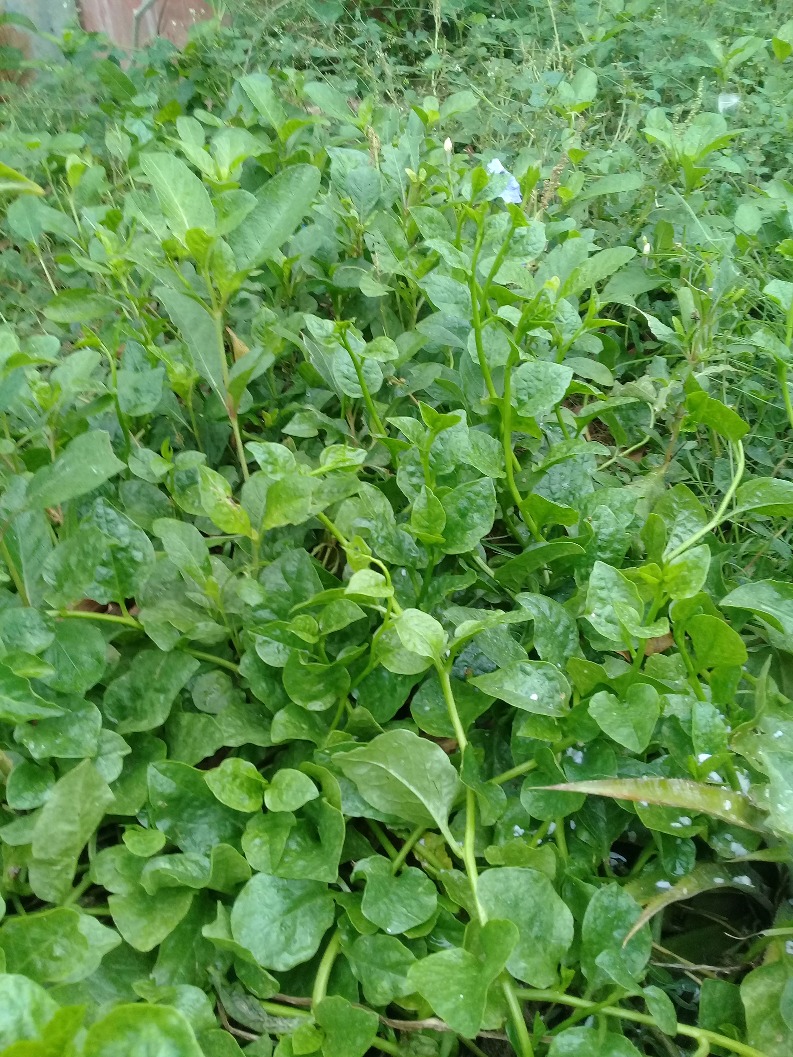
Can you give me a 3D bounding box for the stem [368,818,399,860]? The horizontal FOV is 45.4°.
[{"bbox_3d":[-0.012,0.277,0.843,0.009,0.009,0.046,-44,56,0],"label":"stem"}]

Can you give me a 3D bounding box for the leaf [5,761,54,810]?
[{"bbox_3d":[-0.310,0.218,0.801,0.042,0.015,0.046,36,58,11],"label":"leaf"}]

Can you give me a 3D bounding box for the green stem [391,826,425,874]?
[{"bbox_3d":[0.011,0.279,0.823,0.009,0.009,0.050,38,58,0],"label":"green stem"}]

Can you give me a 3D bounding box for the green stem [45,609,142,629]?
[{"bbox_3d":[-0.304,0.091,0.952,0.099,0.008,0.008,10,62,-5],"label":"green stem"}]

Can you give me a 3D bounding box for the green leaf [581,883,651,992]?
[{"bbox_3d":[0.155,0.289,0.670,0.046,0.014,0.075,10,59,15],"label":"green leaf"}]

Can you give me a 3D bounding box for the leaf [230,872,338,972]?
[{"bbox_3d":[-0.078,0.270,0.650,0.066,0.015,0.070,32,59,17],"label":"leaf"}]

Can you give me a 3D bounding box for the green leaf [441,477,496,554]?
[{"bbox_3d":[0.068,-0.015,0.900,0.048,0.018,0.083,32,90,0],"label":"green leaf"}]

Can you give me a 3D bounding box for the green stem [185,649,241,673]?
[{"bbox_3d":[-0.152,0.109,0.780,0.054,0.007,0.008,17,43,19],"label":"green stem"}]

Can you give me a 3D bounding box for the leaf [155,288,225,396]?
[{"bbox_3d":[-0.283,-0.256,1.300,0.060,0.165,0.020,-34,14,-13],"label":"leaf"}]

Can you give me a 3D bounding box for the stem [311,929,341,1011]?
[{"bbox_3d":[-0.044,0.282,0.605,0.011,0.060,0.009,15,10,3],"label":"stem"}]

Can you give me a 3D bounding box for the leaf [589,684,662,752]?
[{"bbox_3d":[0.197,0.164,0.819,0.060,0.018,0.060,-11,61,3],"label":"leaf"}]

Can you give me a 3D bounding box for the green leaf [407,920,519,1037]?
[{"bbox_3d":[0.044,0.302,0.636,0.070,0.030,0.071,7,57,7],"label":"green leaf"}]

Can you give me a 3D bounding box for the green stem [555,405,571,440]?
[{"bbox_3d":[0.188,-0.119,1.067,0.009,0.047,0.009,-18,33,11],"label":"green stem"}]

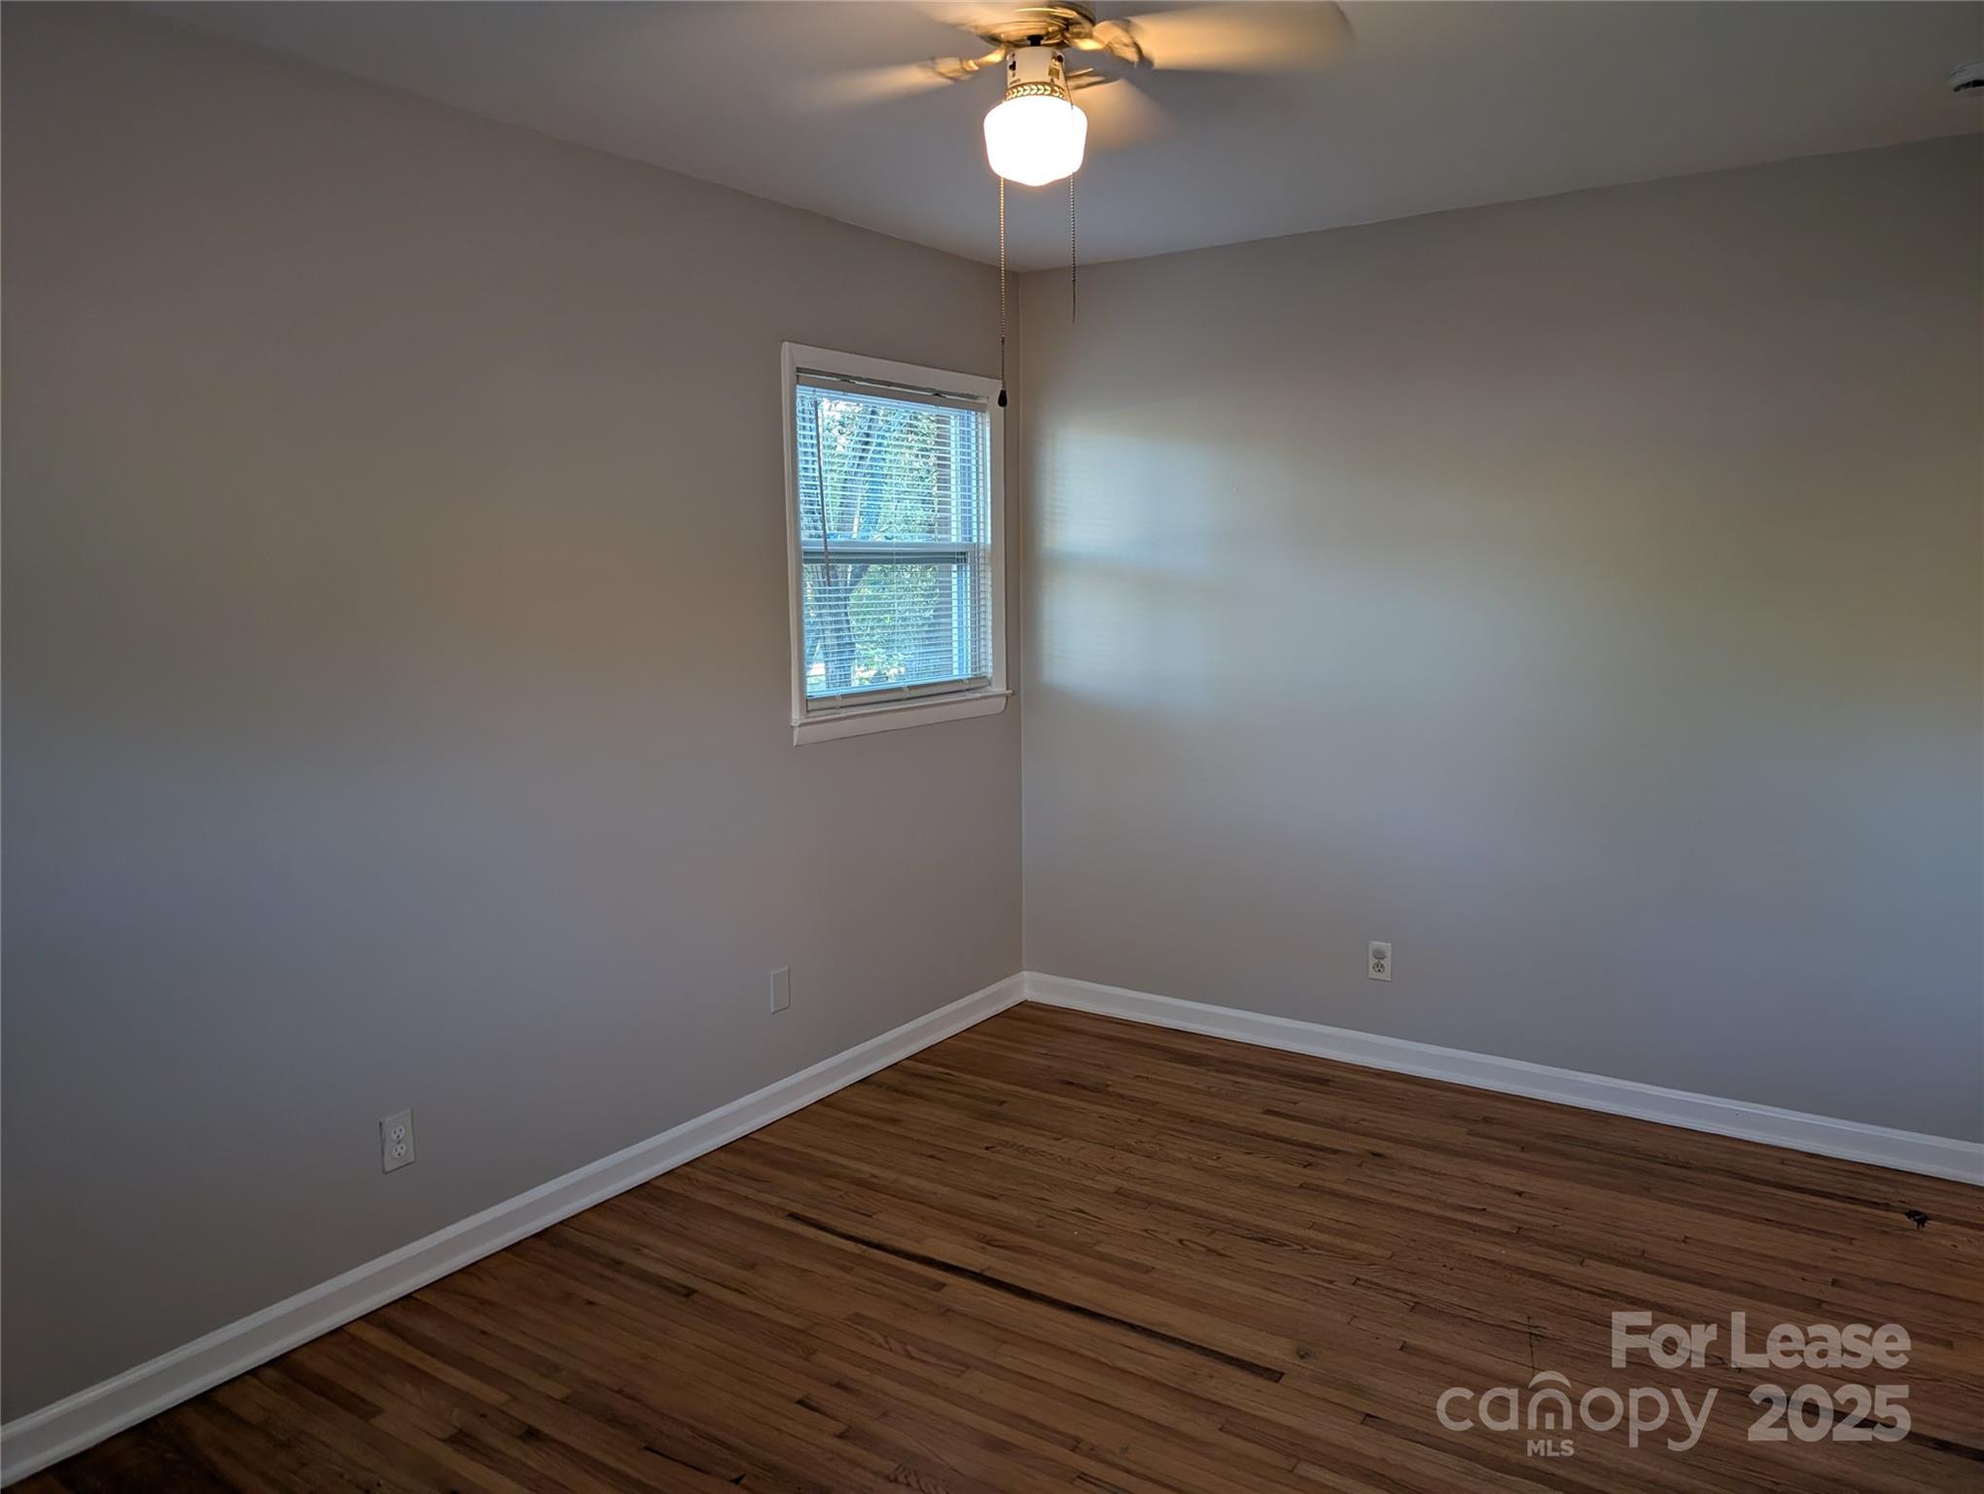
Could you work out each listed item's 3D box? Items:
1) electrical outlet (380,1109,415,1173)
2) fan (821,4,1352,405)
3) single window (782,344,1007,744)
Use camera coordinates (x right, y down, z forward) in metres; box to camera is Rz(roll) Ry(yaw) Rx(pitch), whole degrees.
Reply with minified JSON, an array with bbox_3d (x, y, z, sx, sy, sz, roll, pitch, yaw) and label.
[{"bbox_3d":[-1.223,0.818,2.848,0.010,0.115,0.071,4,9,34],"label":"electrical outlet"},{"bbox_3d":[0.065,-0.878,2.095,1.030,0.701,1.030,-1,7,0],"label":"fan"},{"bbox_3d":[-0.276,-0.593,4.128,0.100,1.080,1.040,4,9,34],"label":"single window"}]

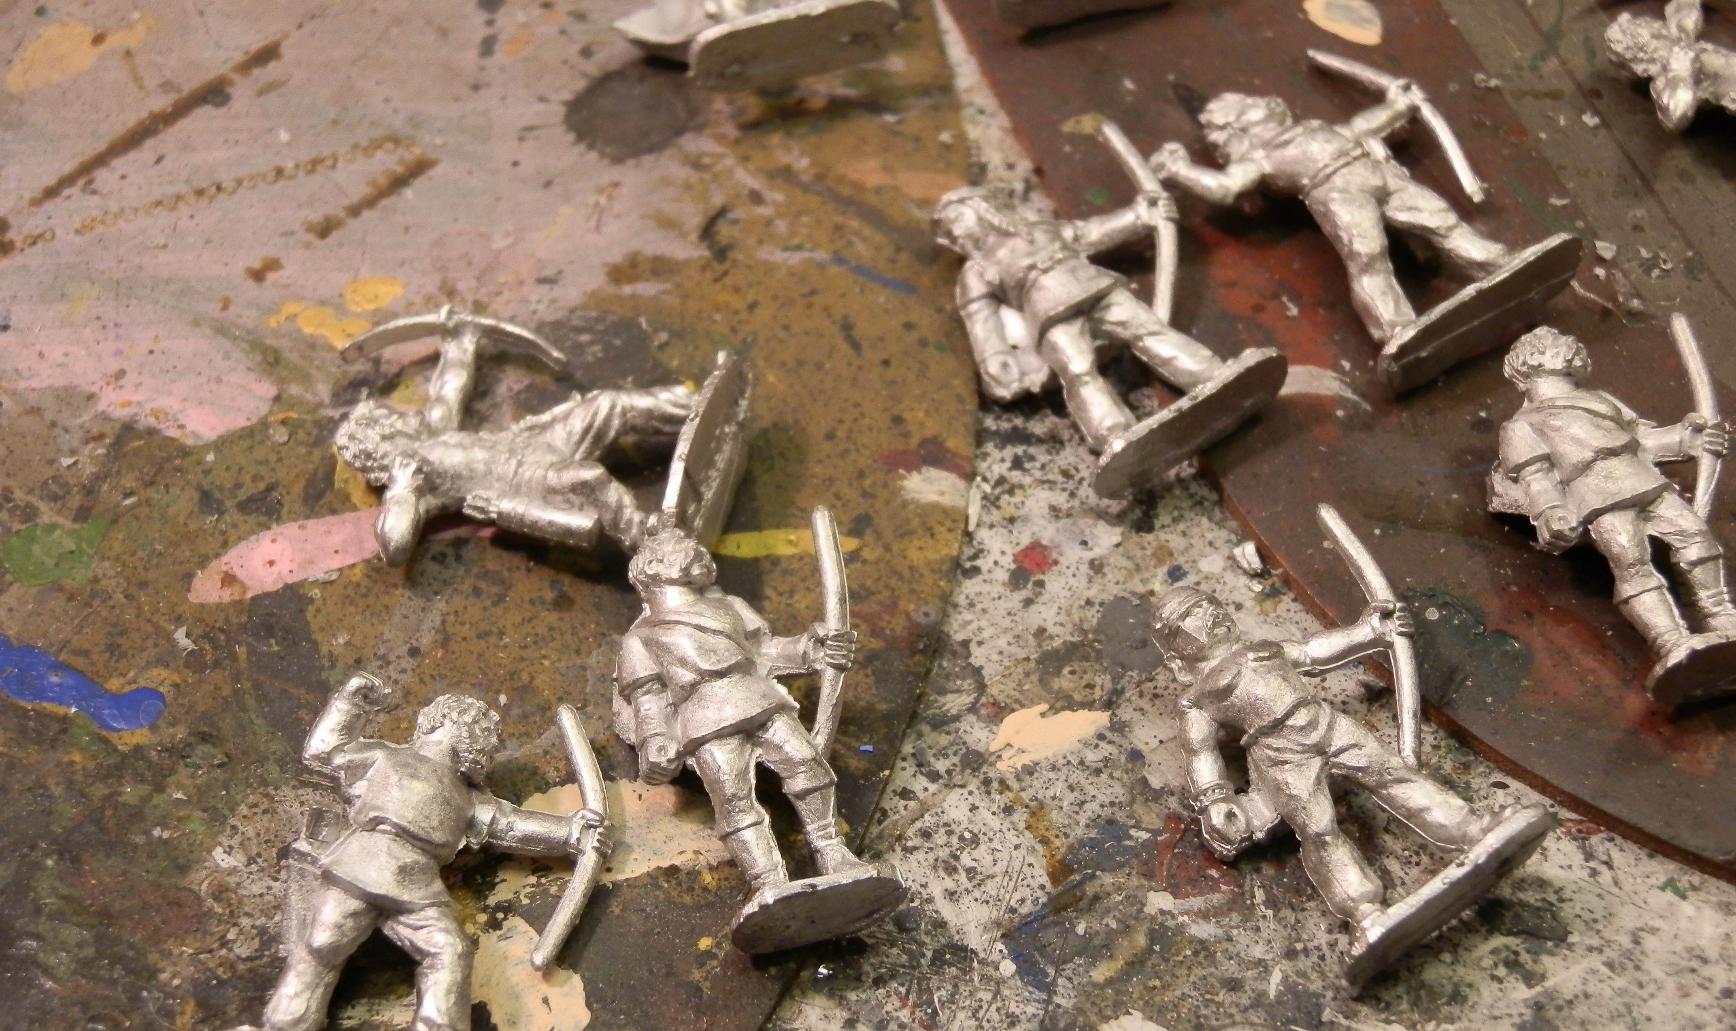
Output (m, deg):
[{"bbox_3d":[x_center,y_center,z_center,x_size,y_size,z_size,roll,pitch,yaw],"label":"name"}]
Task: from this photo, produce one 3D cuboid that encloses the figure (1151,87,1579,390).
[{"bbox_3d":[0.037,-0.023,0.227,0.024,0.009,0.030,-33,52,-17],"label":"figure"}]

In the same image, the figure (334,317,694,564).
[{"bbox_3d":[-0.024,-0.005,0.210,0.029,0.009,0.025,4,55,12],"label":"figure"}]

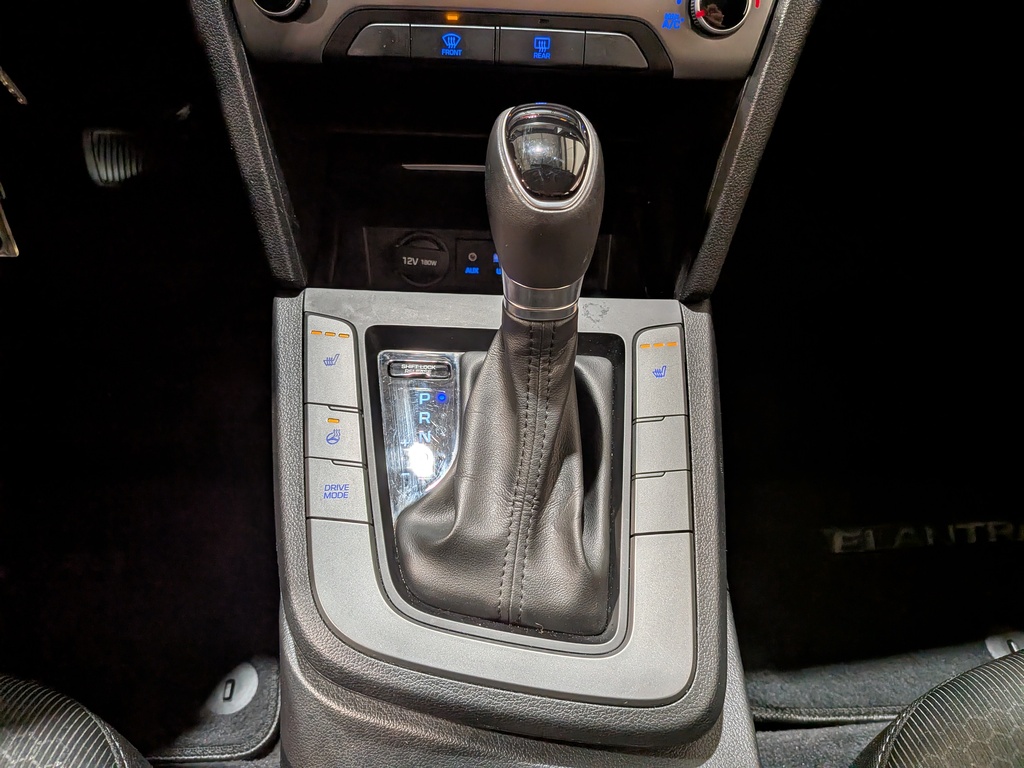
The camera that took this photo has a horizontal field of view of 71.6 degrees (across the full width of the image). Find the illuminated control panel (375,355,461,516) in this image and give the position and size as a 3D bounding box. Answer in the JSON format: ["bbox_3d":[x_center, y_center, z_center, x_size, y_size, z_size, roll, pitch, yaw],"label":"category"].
[{"bbox_3d":[-0.043,0.023,0.348,0.041,0.009,0.089,-3,58,-7],"label":"illuminated control panel"}]

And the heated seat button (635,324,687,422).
[{"bbox_3d":[0.075,-0.005,0.365,0.026,0.009,0.059,5,58,-2],"label":"heated seat button"}]

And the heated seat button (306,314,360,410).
[{"bbox_3d":[-0.089,-0.010,0.353,0.026,0.009,0.054,-4,58,-8],"label":"heated seat button"}]

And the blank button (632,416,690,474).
[{"bbox_3d":[0.071,0.031,0.342,0.027,0.009,0.032,6,58,-2],"label":"blank button"}]

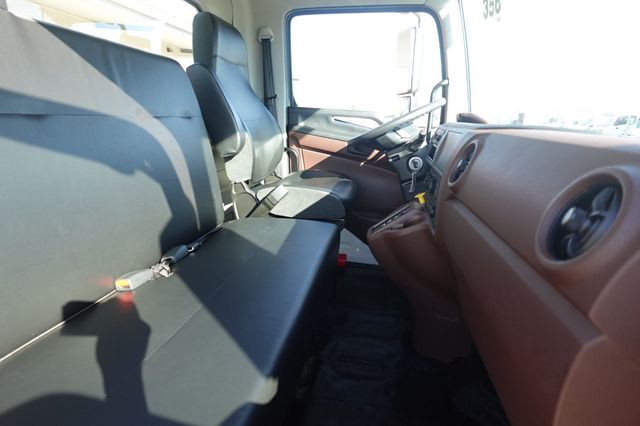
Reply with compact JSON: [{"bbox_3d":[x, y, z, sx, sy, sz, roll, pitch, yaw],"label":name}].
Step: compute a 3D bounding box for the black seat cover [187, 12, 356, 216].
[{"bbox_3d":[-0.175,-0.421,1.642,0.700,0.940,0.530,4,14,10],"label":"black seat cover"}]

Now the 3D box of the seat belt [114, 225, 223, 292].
[{"bbox_3d":[-0.444,0.105,1.168,0.075,0.060,0.570,4,14,10],"label":"seat belt"}]

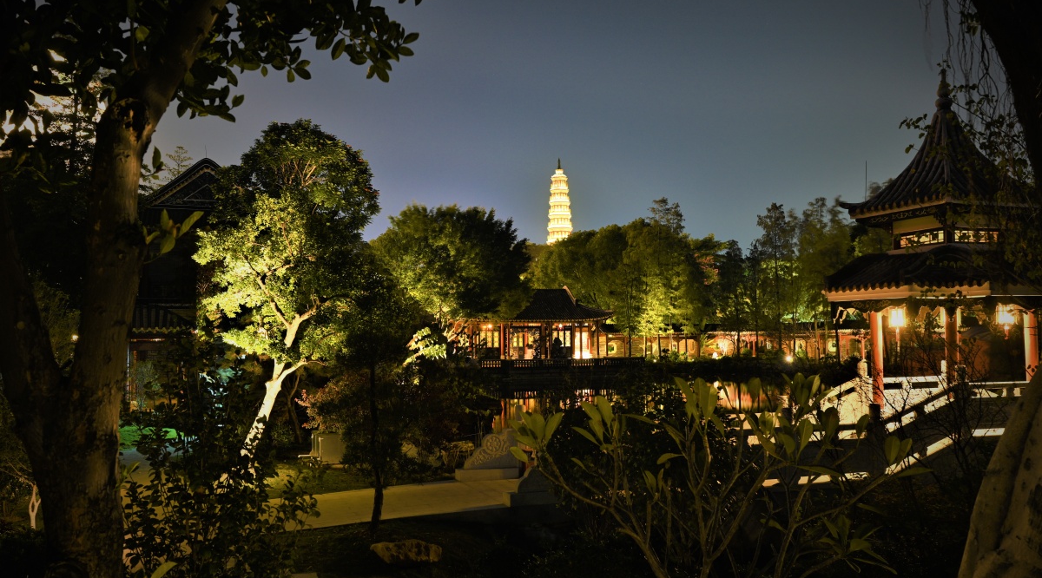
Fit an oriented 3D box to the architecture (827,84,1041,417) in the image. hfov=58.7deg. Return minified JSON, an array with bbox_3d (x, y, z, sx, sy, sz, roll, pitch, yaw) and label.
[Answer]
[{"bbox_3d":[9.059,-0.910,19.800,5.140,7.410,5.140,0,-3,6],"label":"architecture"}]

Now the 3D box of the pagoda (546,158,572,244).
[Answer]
[{"bbox_3d":[13.768,-29.083,330.000,9.590,34.340,9.590,0,-3,0],"label":"pagoda"}]

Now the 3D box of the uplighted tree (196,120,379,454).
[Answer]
[{"bbox_3d":[-4.279,0.088,17.000,3.350,6.410,3.350,1,-3,-11],"label":"uplighted tree"}]

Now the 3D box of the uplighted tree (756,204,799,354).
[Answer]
[{"bbox_3d":[22.164,-0.863,80.000,3.750,13.350,3.750,-1,-3,17],"label":"uplighted tree"}]

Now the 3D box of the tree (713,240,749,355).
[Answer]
[{"bbox_3d":[18.566,0.807,82.000,3.230,10.300,3.230,-1,-3,11],"label":"tree"}]

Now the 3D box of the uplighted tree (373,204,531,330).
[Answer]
[{"bbox_3d":[-5.068,-0.797,68.000,11.730,10.840,11.140,0,-3,0],"label":"uplighted tree"}]

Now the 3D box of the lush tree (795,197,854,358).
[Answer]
[{"bbox_3d":[25.961,-1.037,79.000,5.330,13.850,5.330,-1,-4,19],"label":"lush tree"}]

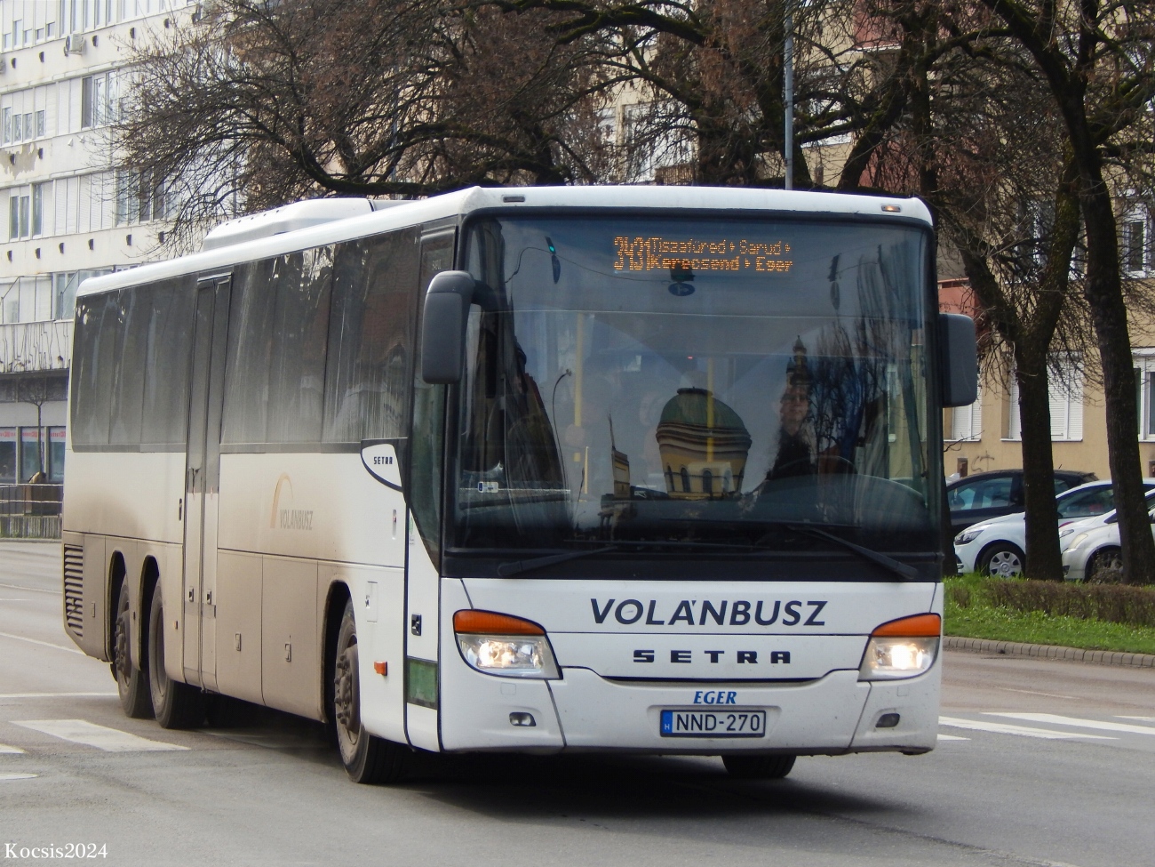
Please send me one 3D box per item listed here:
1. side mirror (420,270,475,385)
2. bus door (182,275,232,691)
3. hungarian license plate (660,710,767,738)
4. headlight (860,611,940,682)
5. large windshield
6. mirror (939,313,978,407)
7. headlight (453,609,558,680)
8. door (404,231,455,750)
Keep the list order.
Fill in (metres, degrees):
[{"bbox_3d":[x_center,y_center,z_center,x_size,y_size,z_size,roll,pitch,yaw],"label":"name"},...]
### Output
[{"bbox_3d":[-0.610,-0.497,25.401,0.246,0.536,0.211,1,0,-13],"label":"side mirror"},{"bbox_3d":[-2.237,0.294,32.920,0.121,2.520,1.358,1,0,-13],"label":"bus door"},{"bbox_3d":[0.647,1.378,25.674,0.522,0.118,0.022,1,0,-13],"label":"hungarian license plate"},{"bbox_3d":[1.558,1.022,26.051,0.490,0.347,0.251,1,0,-13],"label":"headlight"},{"bbox_3d":[0.615,-0.192,25.904,2.394,1.715,0.392,1,0,-13],"label":"large windshield"},{"bbox_3d":[1.864,-0.364,26.708,0.252,0.464,0.201,1,0,-13],"label":"mirror"},{"bbox_3d":[-0.329,0.997,25.624,0.490,0.347,0.251,1,0,-13],"label":"headlight"},{"bbox_3d":[-0.702,0.272,26.161,0.131,2.530,0.795,1,0,-13],"label":"door"}]

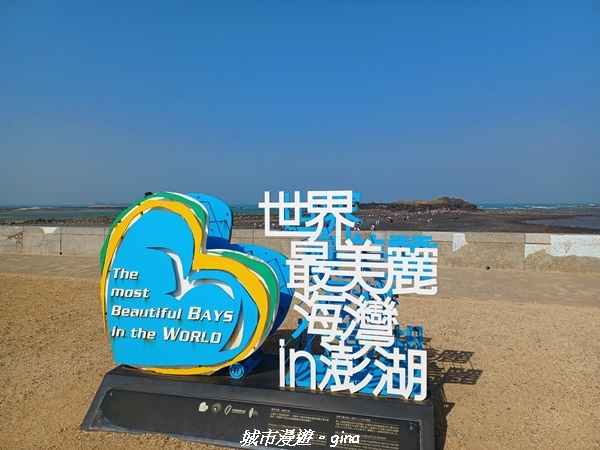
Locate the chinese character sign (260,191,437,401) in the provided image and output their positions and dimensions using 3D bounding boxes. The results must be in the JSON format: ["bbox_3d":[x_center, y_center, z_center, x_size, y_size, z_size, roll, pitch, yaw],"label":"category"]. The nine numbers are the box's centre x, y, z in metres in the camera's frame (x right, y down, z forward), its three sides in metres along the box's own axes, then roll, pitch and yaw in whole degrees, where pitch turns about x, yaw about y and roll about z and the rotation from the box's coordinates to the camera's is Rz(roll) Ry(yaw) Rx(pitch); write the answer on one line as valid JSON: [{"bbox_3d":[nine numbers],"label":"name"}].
[{"bbox_3d":[0.362,0.432,3.092,1.175,1.348,0.547,0,3,13],"label":"chinese character sign"}]

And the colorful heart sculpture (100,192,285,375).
[{"bbox_3d":[-0.778,0.427,3.334,1.419,1.348,0.537,0,3,13],"label":"colorful heart sculpture"}]

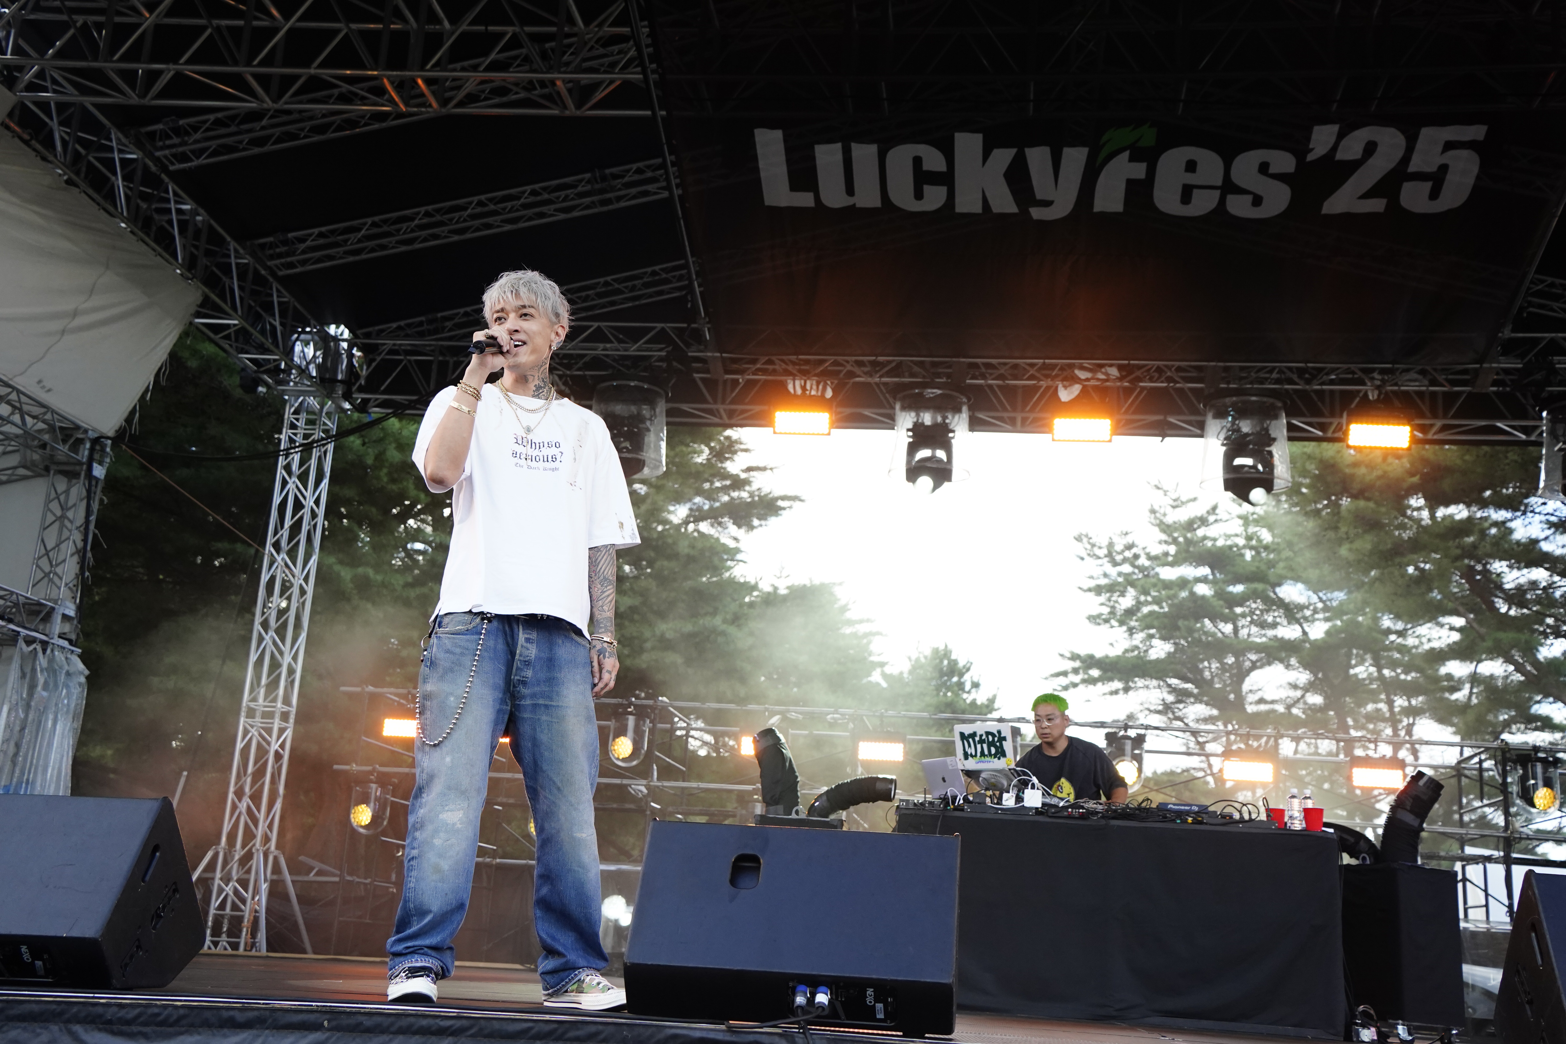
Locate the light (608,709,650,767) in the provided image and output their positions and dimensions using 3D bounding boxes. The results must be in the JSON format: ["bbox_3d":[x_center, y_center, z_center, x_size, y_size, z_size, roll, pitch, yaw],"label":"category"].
[{"bbox_3d":[-1.496,2.114,16.600,0.380,0.540,0.380,0,-15,12],"label":"light"}]

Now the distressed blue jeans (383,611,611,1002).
[{"bbox_3d":[-0.663,0.649,3.930,0.470,0.880,0.380,9,-16,-17],"label":"distressed blue jeans"}]

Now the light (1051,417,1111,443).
[{"bbox_3d":[2.486,-0.773,14.100,0.500,0.240,0.200,2,-15,6],"label":"light"}]

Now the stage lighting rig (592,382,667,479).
[{"bbox_3d":[-1.159,-0.693,12.800,0.520,0.710,0.500,3,-15,5],"label":"stage lighting rig"}]

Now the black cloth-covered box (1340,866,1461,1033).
[{"bbox_3d":[2.923,2.043,8.194,0.460,0.740,0.420,14,-18,-34],"label":"black cloth-covered box"}]

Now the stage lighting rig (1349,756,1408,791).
[{"bbox_3d":[5.649,2.381,16.100,0.530,0.290,0.220,2,-15,6],"label":"stage lighting rig"}]

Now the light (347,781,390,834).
[{"bbox_3d":[-3.743,2.611,15.400,0.350,0.490,0.350,2,-15,8],"label":"light"}]

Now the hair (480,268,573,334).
[{"bbox_3d":[-0.647,-0.556,4.280,0.200,0.180,0.230,-1,-15,15],"label":"hair"}]

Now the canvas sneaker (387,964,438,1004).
[{"bbox_3d":[-0.822,1.030,3.780,0.108,0.110,0.290,5,-15,-4],"label":"canvas sneaker"}]

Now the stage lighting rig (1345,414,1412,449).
[{"bbox_3d":[4.144,-0.630,11.800,0.460,0.240,0.200,2,-15,9],"label":"stage lighting rig"}]

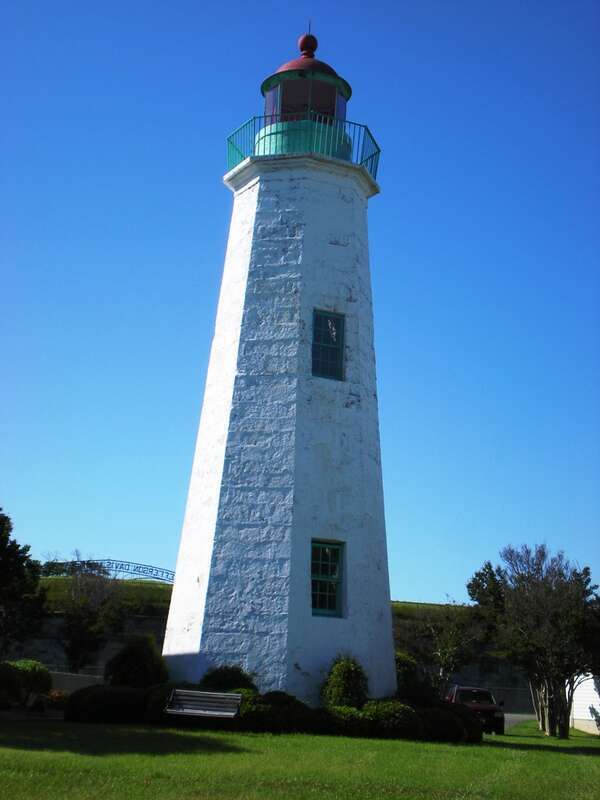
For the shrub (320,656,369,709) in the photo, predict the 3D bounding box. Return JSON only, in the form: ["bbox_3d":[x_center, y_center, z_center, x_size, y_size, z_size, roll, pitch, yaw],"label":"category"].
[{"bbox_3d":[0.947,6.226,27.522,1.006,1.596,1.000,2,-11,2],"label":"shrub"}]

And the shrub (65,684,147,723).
[{"bbox_3d":[-4.181,6.523,27.821,1.730,0.794,1.350,4,-12,-8],"label":"shrub"}]

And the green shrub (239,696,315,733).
[{"bbox_3d":[-0.482,6.450,26.545,1.532,0.717,1.200,3,-11,0],"label":"green shrub"}]

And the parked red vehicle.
[{"bbox_3d":[5.958,10.718,45.027,1.800,1.660,4.500,3,-11,0],"label":"parked red vehicle"}]

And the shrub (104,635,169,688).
[{"bbox_3d":[-3.739,6.318,29.601,1.442,1.875,1.450,4,-12,-6],"label":"shrub"}]

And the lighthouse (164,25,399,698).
[{"bbox_3d":[-0.154,-0.934,32.022,5.305,17.578,5.305,8,-13,-26],"label":"lighthouse"}]

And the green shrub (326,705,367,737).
[{"bbox_3d":[0.933,6.570,26.534,0.846,0.637,0.850,2,-11,3],"label":"green shrub"}]

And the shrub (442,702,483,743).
[{"bbox_3d":[3.446,6.881,27.618,0.882,0.829,0.950,1,-12,7],"label":"shrub"}]

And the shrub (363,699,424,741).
[{"bbox_3d":[1.897,6.552,26.547,1.211,0.837,1.150,2,-11,5],"label":"shrub"}]

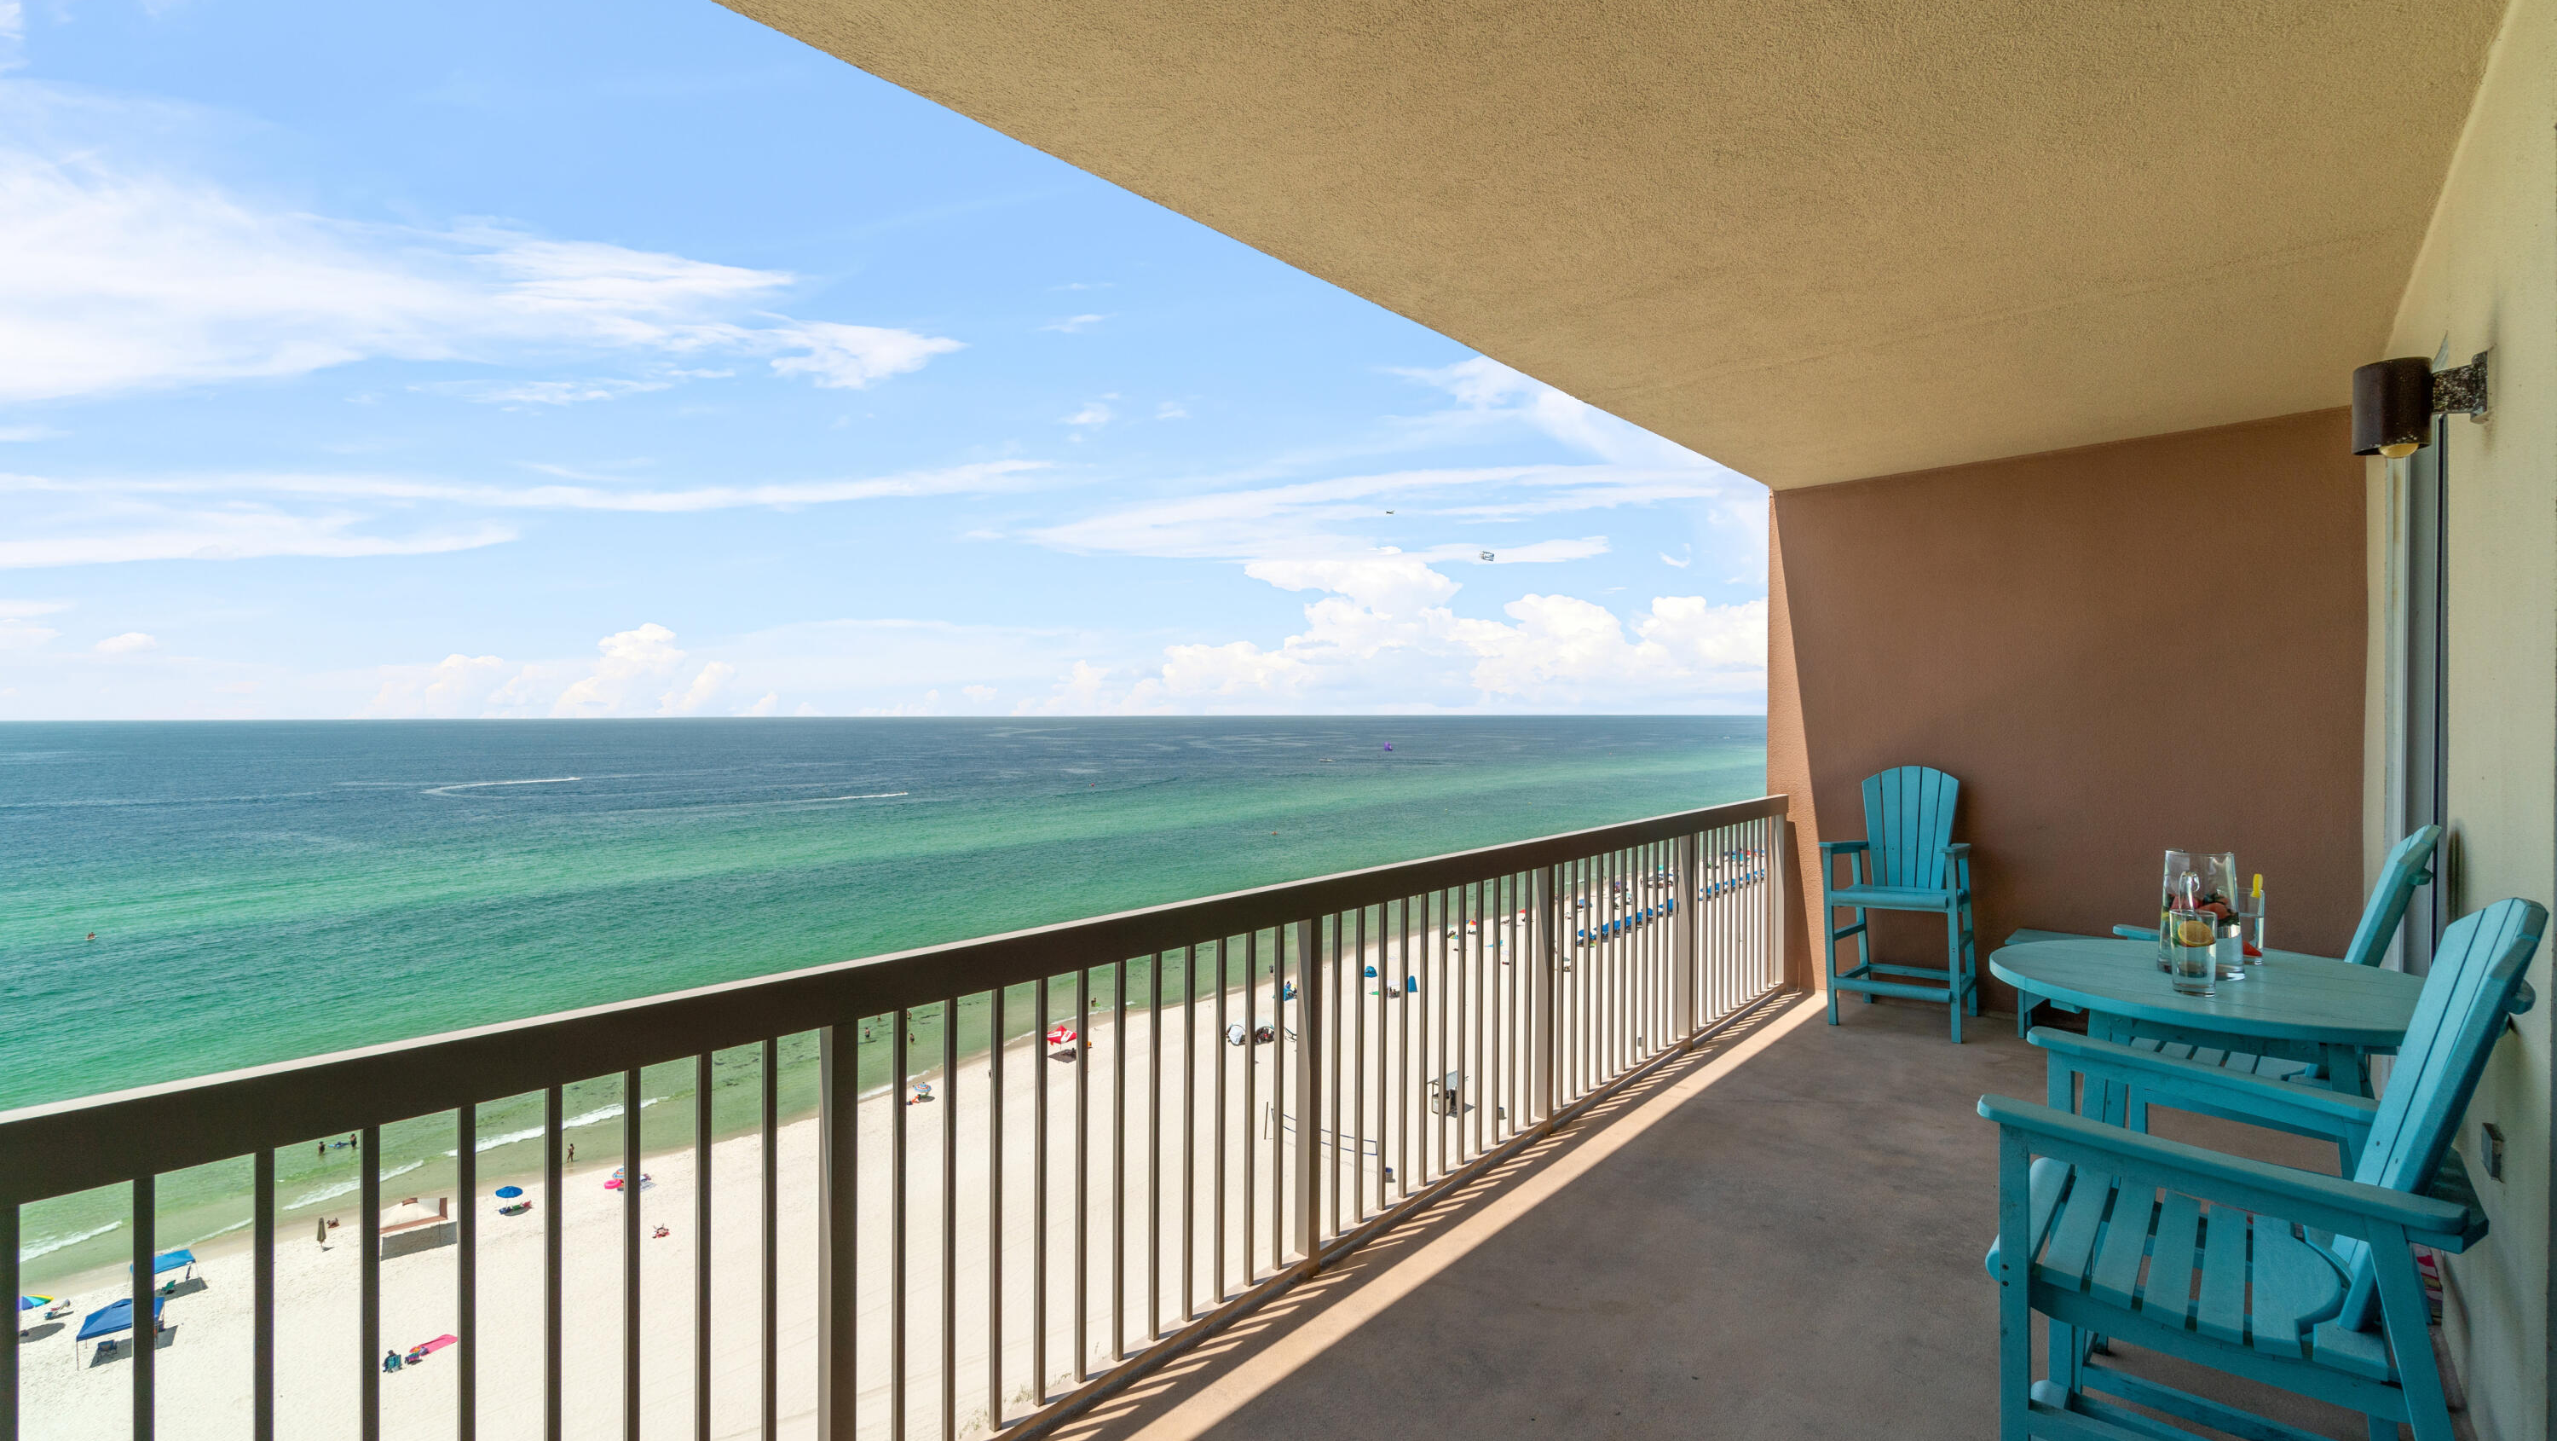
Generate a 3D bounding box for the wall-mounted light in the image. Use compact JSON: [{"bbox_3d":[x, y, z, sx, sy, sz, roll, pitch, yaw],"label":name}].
[{"bbox_3d":[2.307,-0.639,2.154,0.188,0.184,0.122,0,1,43],"label":"wall-mounted light"}]

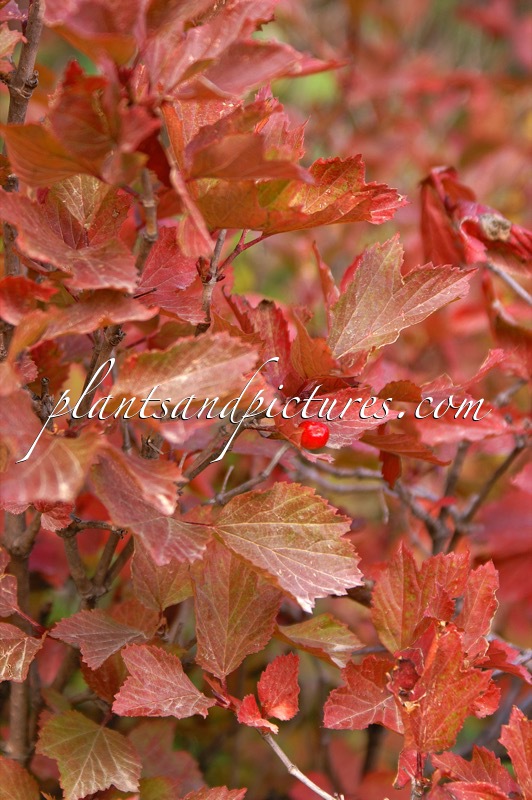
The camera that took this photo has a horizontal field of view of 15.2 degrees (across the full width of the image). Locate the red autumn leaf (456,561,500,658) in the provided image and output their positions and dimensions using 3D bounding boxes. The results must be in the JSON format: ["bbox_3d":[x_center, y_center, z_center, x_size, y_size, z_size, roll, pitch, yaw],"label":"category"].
[{"bbox_3d":[0.078,0.078,0.736,0.016,0.036,0.010,14,6,26],"label":"red autumn leaf"}]

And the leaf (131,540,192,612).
[{"bbox_3d":[-0.041,0.067,0.780,0.025,0.032,0.011,0,-12,0],"label":"leaf"}]

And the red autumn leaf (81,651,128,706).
[{"bbox_3d":[-0.066,0.115,0.824,0.023,0.025,0.008,-11,-24,-5],"label":"red autumn leaf"}]

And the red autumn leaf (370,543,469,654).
[{"bbox_3d":[0.063,0.081,0.808,0.038,0.045,0.013,9,-19,9],"label":"red autumn leaf"}]

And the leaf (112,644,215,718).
[{"bbox_3d":[-0.041,0.113,0.800,0.041,0.012,0.037,4,53,3],"label":"leaf"}]

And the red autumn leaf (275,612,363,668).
[{"bbox_3d":[0.021,0.091,0.756,0.033,0.011,0.023,9,37,-7],"label":"red autumn leaf"}]

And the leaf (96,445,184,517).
[{"bbox_3d":[-0.048,0.031,0.760,0.034,0.014,0.030,26,47,17],"label":"leaf"}]

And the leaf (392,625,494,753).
[{"bbox_3d":[0.068,0.110,0.765,0.035,0.047,0.015,8,-9,7],"label":"leaf"}]

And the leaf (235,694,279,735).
[{"bbox_3d":[-0.003,0.124,0.792,0.017,0.010,0.015,24,50,5],"label":"leaf"}]

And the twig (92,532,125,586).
[{"bbox_3d":[-0.062,0.063,0.790,0.005,0.024,0.005,25,3,0],"label":"twig"}]

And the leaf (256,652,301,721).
[{"bbox_3d":[0.005,0.110,0.765,0.015,0.025,0.009,21,-6,2],"label":"leaf"}]

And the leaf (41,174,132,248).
[{"bbox_3d":[-0.072,-0.075,0.800,0.037,0.036,0.013,0,-27,0],"label":"leaf"}]

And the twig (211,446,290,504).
[{"bbox_3d":[-0.007,0.030,0.810,0.041,0.011,0.010,-35,0,0],"label":"twig"}]

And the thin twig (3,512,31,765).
[{"bbox_3d":[-0.102,0.098,0.820,0.009,0.103,0.009,-1,6,0],"label":"thin twig"}]

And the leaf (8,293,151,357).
[{"bbox_3d":[-0.065,-0.027,0.710,0.051,0.015,0.028,-17,21,-3],"label":"leaf"}]

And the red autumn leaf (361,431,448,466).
[{"bbox_3d":[0.054,0.018,0.775,0.034,0.008,0.020,18,14,3],"label":"red autumn leaf"}]

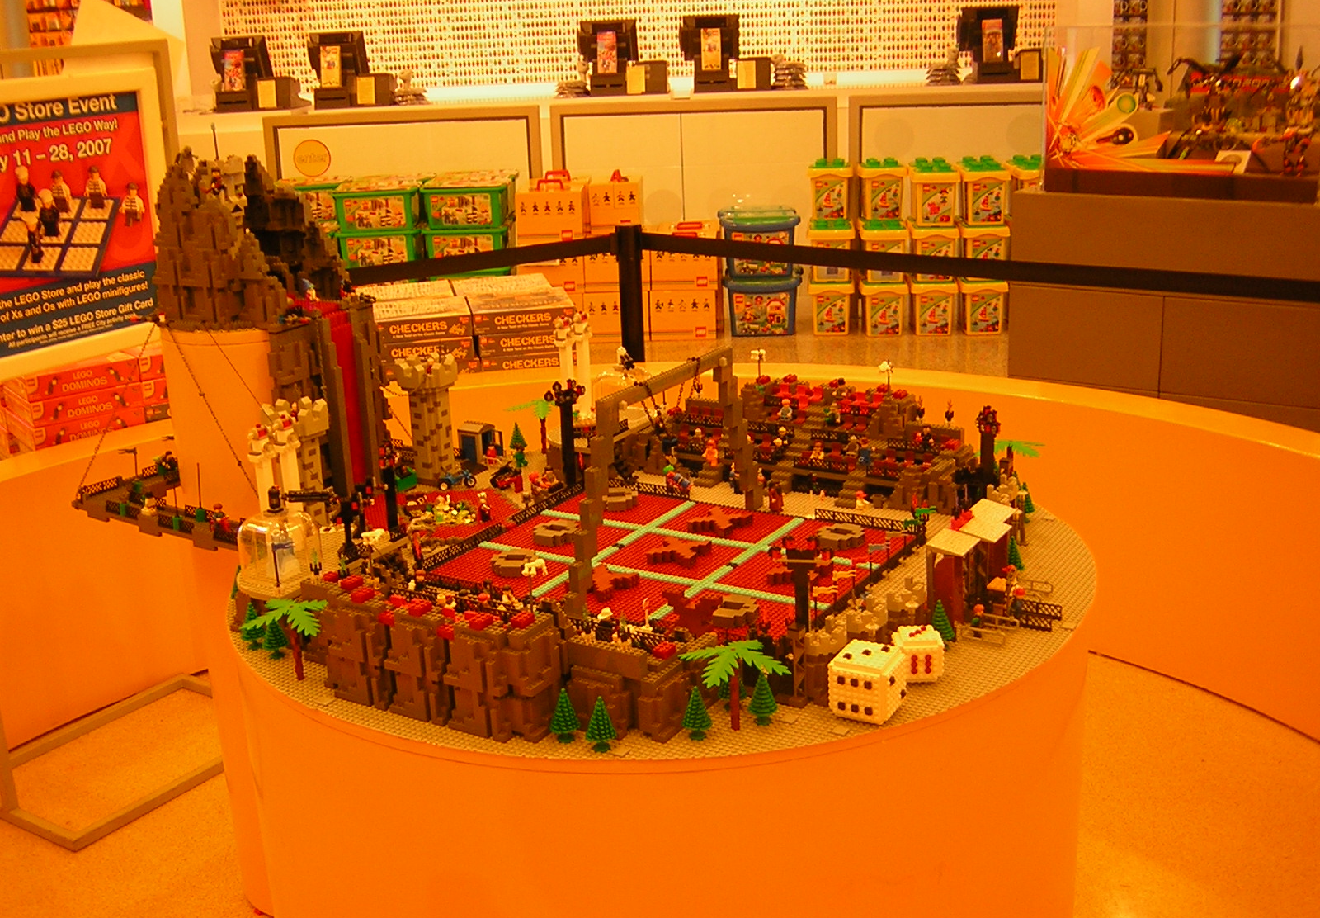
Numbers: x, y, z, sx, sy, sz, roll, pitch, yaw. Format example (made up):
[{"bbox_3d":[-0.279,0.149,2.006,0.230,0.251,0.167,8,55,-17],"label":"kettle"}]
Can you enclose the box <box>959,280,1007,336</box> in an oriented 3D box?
[{"bbox_3d":[1.546,-0.740,7.288,0.208,0.268,0.208,-2,17,2],"label":"box"}]

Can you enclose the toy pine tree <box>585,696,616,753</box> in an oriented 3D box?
[{"bbox_3d":[-0.065,0.288,1.661,0.032,0.064,0.032,-2,17,1],"label":"toy pine tree"}]

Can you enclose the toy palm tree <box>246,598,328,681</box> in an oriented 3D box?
[{"bbox_3d":[-0.447,0.225,1.878,0.122,0.102,0.118,1,17,12],"label":"toy palm tree"}]

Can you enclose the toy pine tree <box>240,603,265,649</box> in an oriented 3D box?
[{"bbox_3d":[-0.532,0.217,1.990,0.032,0.064,0.032,-2,17,1],"label":"toy pine tree"}]

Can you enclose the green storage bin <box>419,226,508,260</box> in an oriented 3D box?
[{"bbox_3d":[-0.923,-1.030,7.341,0.406,0.195,0.280,-3,17,-2],"label":"green storage bin"}]

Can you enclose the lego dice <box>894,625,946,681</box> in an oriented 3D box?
[{"bbox_3d":[0.307,0.234,1.819,0.051,0.051,0.051,-2,17,0],"label":"lego dice"}]

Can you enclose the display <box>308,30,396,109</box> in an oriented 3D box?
[{"bbox_3d":[-1.715,-2.183,8.541,0.450,0.405,0.310,-4,17,-4],"label":"display"}]

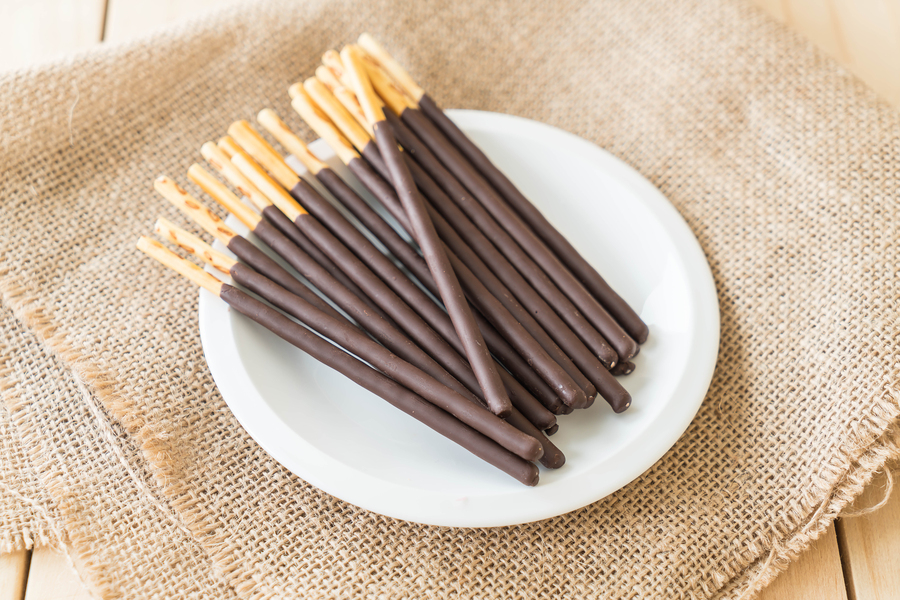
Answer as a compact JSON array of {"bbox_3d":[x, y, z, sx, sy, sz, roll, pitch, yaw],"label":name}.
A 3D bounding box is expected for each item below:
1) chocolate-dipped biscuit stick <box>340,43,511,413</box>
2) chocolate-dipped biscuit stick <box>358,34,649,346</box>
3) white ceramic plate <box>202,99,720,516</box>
[{"bbox_3d":[-0.009,-0.024,0.529,0.006,0.006,0.139,-15,61,-14],"label":"chocolate-dipped biscuit stick"},{"bbox_3d":[0.015,-0.037,0.548,0.006,0.006,0.139,-31,67,-24],"label":"chocolate-dipped biscuit stick"},{"bbox_3d":[0.003,0.006,0.528,0.154,0.020,0.154,2,53,-2],"label":"white ceramic plate"}]

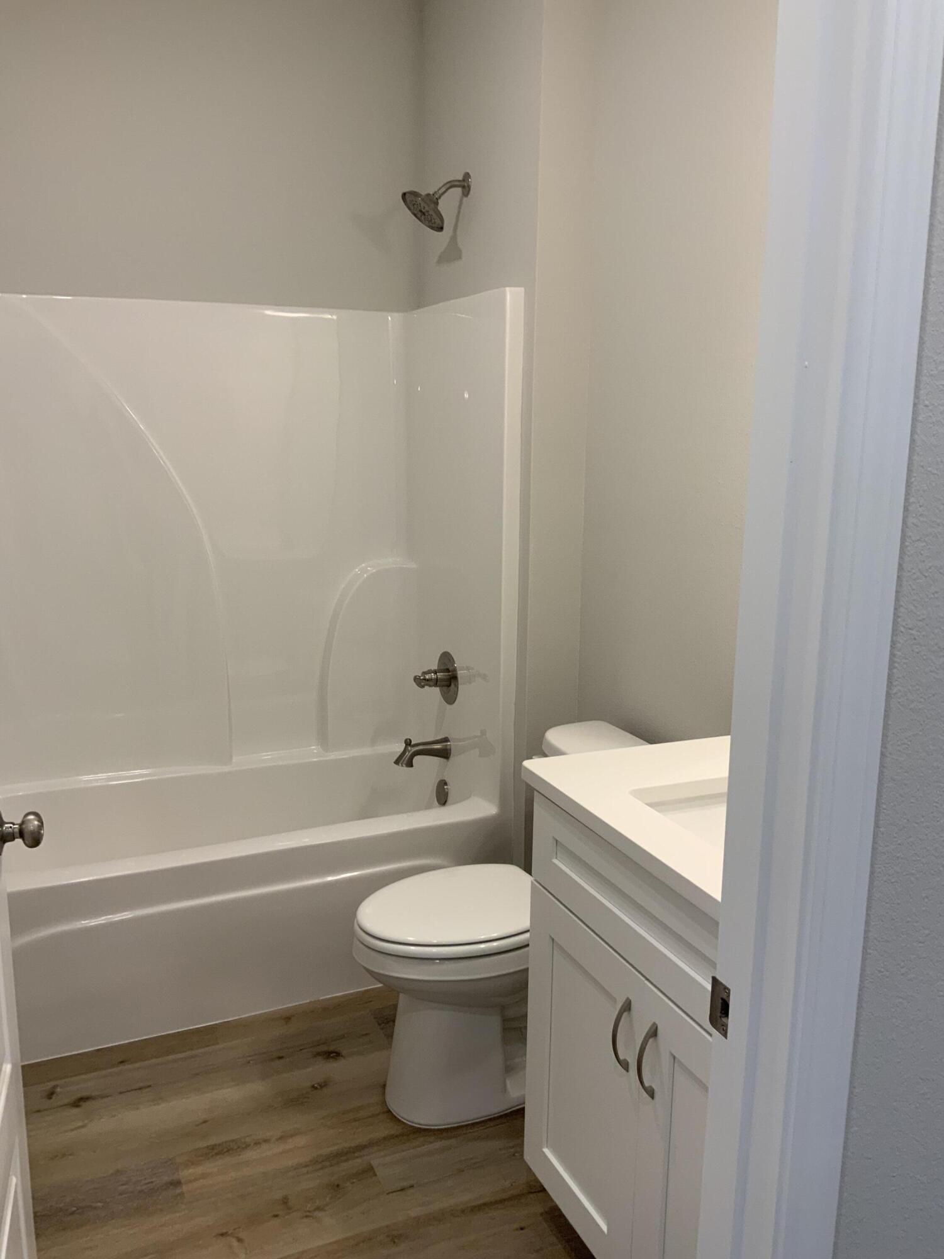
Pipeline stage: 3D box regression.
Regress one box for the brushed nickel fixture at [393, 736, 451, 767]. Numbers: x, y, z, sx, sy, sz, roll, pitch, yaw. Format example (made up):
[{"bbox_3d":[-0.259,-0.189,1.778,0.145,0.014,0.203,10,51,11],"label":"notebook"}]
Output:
[{"bbox_3d":[-0.152,0.368,3.203,0.174,0.092,0.066,-4,13,-23],"label":"brushed nickel fixture"}]

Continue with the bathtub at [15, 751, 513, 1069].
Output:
[{"bbox_3d":[-0.735,0.696,3.017,1.510,0.450,0.785,-4,13,-23],"label":"bathtub"}]

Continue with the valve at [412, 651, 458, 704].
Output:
[{"bbox_3d":[-0.122,0.152,3.173,0.112,0.159,0.160,-4,13,-23],"label":"valve"}]

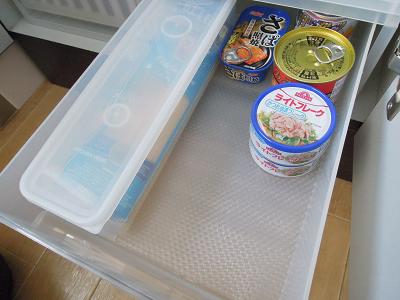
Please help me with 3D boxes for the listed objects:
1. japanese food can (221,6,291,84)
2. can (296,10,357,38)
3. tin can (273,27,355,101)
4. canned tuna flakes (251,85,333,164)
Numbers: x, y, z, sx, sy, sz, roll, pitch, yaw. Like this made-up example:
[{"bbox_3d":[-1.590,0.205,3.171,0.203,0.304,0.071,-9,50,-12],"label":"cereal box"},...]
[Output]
[{"bbox_3d":[0.070,-0.135,0.356,0.064,0.029,0.107,19,69,18],"label":"japanese food can"},{"bbox_3d":[0.155,-0.163,0.343,0.071,0.052,0.071,-4,64,7],"label":"can"},{"bbox_3d":[0.120,-0.086,0.308,0.077,0.058,0.077,-4,64,7],"label":"tin can"},{"bbox_3d":[0.085,-0.024,0.262,0.074,0.034,0.074,-4,64,7],"label":"canned tuna flakes"}]

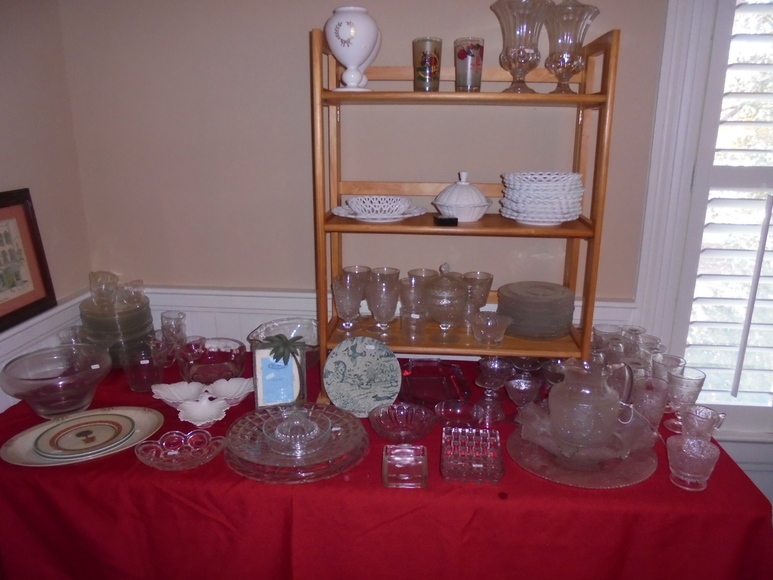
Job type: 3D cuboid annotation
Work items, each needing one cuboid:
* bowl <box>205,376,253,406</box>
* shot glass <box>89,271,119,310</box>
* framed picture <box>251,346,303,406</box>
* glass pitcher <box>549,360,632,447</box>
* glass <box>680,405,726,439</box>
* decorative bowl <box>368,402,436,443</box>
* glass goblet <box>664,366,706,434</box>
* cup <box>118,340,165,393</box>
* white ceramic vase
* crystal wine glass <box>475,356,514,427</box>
[{"bbox_3d":[-0.419,0.280,1.568,0.142,0.046,0.122,-8,16,-30],"label":"bowl"},{"bbox_3d":[-0.886,0.004,1.831,0.086,0.104,0.086,1,15,4],"label":"shot glass"},{"bbox_3d":[-0.282,0.221,1.540,0.137,0.178,0.032,-2,8,-10],"label":"framed picture"},{"bbox_3d":[0.455,0.259,1.316,0.188,0.165,0.152,0,15,0],"label":"glass pitcher"},{"bbox_3d":[0.647,0.281,1.194,0.095,0.075,0.075,8,17,26],"label":"glass"},{"bbox_3d":[0.039,0.326,1.400,0.162,0.046,0.162,0,15,0],"label":"decorative bowl"},{"bbox_3d":[0.732,0.273,1.430,0.088,0.143,0.088,1,15,4],"label":"glass goblet"},{"bbox_3d":[-0.689,0.218,1.646,0.120,0.122,0.120,1,15,4],"label":"cup"},{"bbox_3d":[-0.086,-0.580,1.425,0.136,0.198,0.136,3,15,9],"label":"white ceramic vase"},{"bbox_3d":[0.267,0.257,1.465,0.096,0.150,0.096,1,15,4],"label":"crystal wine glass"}]

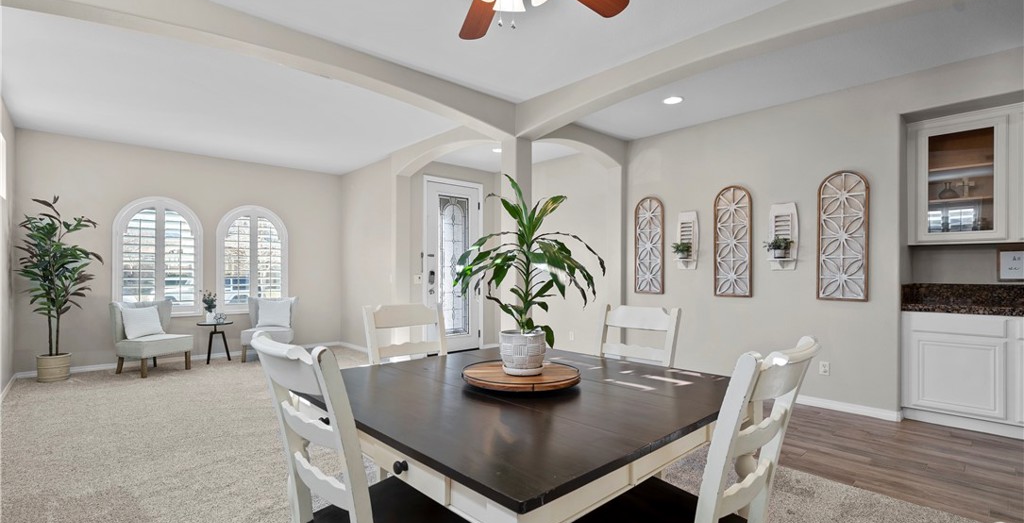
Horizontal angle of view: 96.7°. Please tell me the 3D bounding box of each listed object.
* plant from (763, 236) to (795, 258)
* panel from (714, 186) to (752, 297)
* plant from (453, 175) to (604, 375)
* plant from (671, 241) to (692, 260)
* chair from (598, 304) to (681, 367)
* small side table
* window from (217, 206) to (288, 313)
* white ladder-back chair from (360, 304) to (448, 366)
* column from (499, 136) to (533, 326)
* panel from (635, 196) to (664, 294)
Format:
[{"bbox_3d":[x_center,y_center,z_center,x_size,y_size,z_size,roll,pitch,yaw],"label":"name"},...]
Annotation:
[{"bbox_3d":[2.435,-0.133,4.149,0.170,0.215,0.235,1,-2,-42],"label":"plant"},{"bbox_3d":[2.199,-0.199,4.522,0.030,1.105,0.362,1,-1,-43],"label":"panel"},{"bbox_3d":[0.071,0.048,1.808,0.580,0.765,0.520,0,-1,0],"label":"plant"},{"bbox_3d":[1.818,-0.118,4.832,0.150,0.200,0.200,1,-2,-42],"label":"plant"},{"bbox_3d":[0.499,0.740,2.174,0.460,1.025,0.540,-1,-1,41],"label":"chair"},{"bbox_3d":[-3.850,1.057,5.909,0.410,0.506,0.410,1,-1,-43],"label":"small side table"},{"bbox_3d":[-3.649,-0.023,6.462,0.910,1.530,0.100,1,-2,-42],"label":"window"},{"bbox_3d":[-0.429,0.741,2.260,0.460,1.025,0.540,1,-1,-38],"label":"white ladder-back chair"},{"bbox_3d":[0.051,0.057,4.342,0.197,2.440,0.217,1,-2,-42],"label":"column"},{"bbox_3d":[1.575,-0.183,5.181,0.030,1.105,0.362,1,-1,-43],"label":"panel"}]

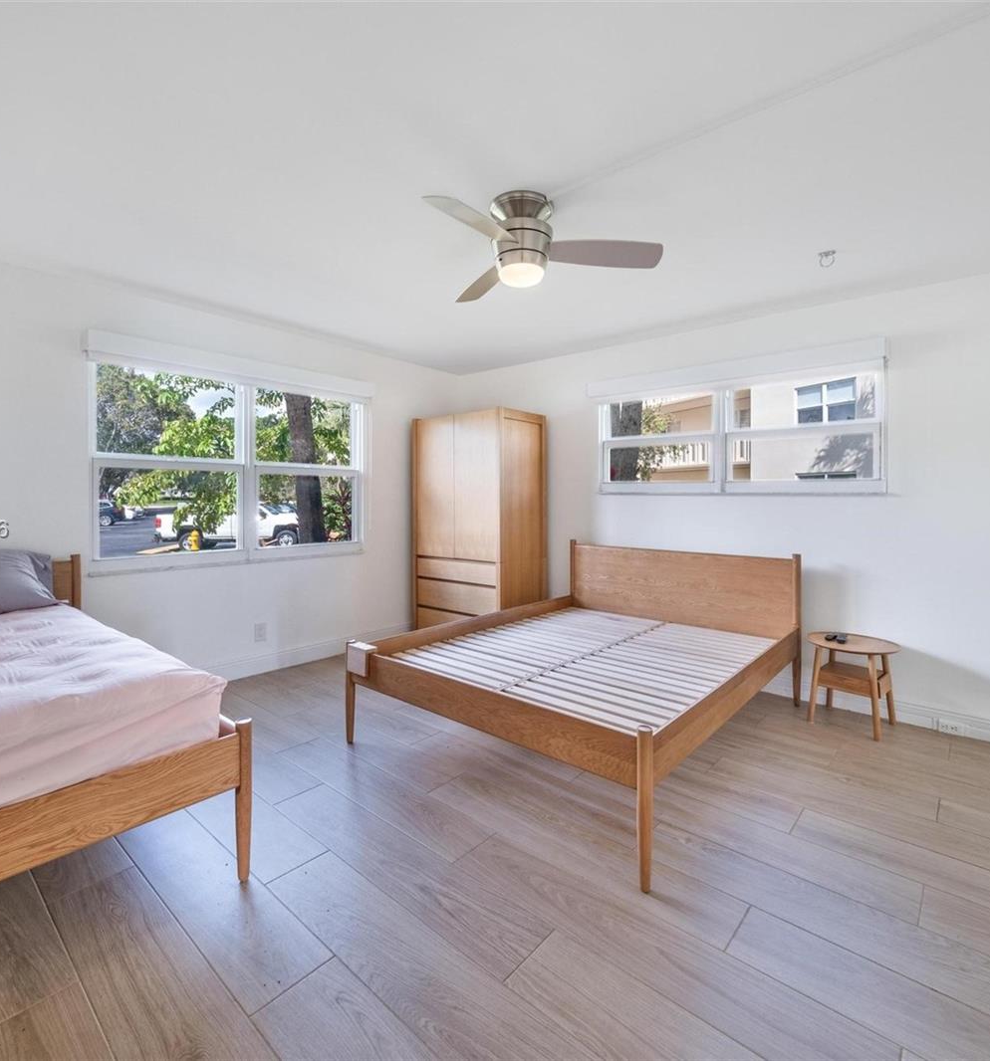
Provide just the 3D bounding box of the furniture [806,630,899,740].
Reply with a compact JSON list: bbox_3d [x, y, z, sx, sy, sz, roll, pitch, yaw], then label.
[{"bbox_3d":[1.962,0.845,2.926,0.420,0.445,0.420,2,3,42],"label":"furniture"}]

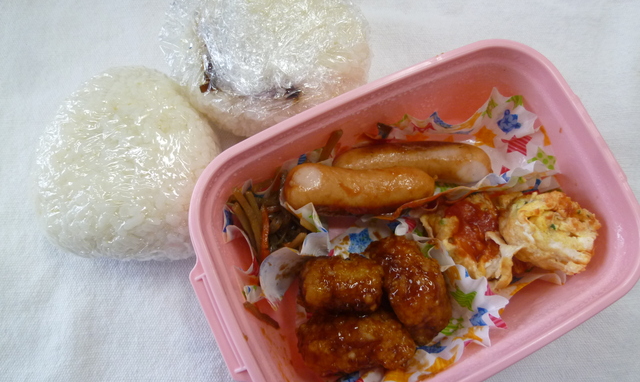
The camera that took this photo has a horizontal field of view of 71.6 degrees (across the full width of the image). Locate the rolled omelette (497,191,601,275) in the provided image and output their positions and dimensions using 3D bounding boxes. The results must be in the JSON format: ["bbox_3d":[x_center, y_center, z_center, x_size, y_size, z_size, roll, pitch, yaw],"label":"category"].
[{"bbox_3d":[0.110,0.021,0.216,0.039,0.032,0.038,20,77,0],"label":"rolled omelette"}]

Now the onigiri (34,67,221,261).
[{"bbox_3d":[-0.087,-0.013,0.207,0.080,0.046,0.090,5,78,-3],"label":"onigiri"}]

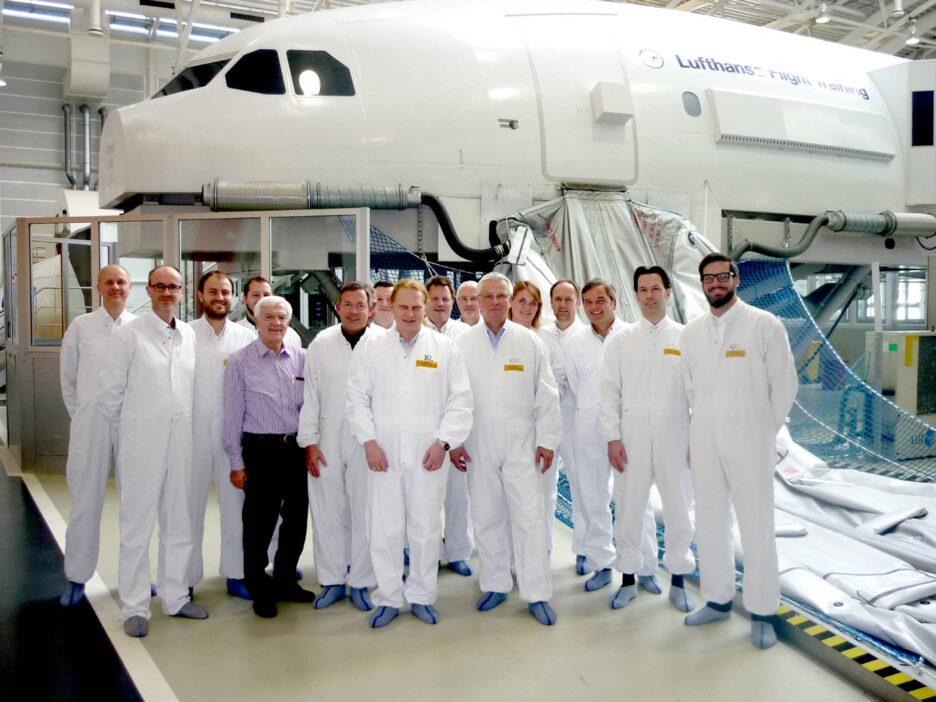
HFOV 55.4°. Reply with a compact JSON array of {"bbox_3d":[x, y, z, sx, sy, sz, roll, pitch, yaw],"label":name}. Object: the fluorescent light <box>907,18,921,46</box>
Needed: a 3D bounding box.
[{"bbox_3d":[14.479,-10.351,29.000,0.450,0.750,0.450,0,1,0],"label":"fluorescent light"}]

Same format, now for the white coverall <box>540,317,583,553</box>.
[{"bbox_3d":[0.606,0.530,5.600,0.560,1.470,0.320,1,3,6],"label":"white coverall"}]

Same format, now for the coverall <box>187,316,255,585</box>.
[{"bbox_3d":[-1.392,0.567,5.060,0.520,1.490,0.350,-1,1,-20],"label":"coverall"}]

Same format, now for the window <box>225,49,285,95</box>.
[{"bbox_3d":[-2.244,-2.939,9.400,0.680,0.600,0.060,1,-23,12],"label":"window"}]

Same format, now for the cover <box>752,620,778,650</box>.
[{"bbox_3d":[1.406,1.324,4.255,0.115,0.095,0.280,0,1,17],"label":"cover"}]

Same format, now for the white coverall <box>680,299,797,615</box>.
[{"bbox_3d":[1.325,0.486,4.392,0.550,1.490,0.370,1,2,20],"label":"white coverall"}]

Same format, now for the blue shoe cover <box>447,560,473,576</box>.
[{"bbox_3d":[-0.062,1.298,5.491,0.110,0.105,0.280,-1,3,-30],"label":"blue shoe cover"}]

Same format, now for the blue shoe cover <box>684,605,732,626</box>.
[{"bbox_3d":[1.216,1.319,4.507,0.280,0.095,0.110,-1,2,-28],"label":"blue shoe cover"}]

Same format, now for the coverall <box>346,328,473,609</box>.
[{"bbox_3d":[-0.303,0.608,4.620,0.630,1.430,0.400,0,1,-4],"label":"coverall"}]

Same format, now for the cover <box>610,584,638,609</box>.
[{"bbox_3d":[0.851,1.315,4.831,0.110,0.090,0.280,1,2,33],"label":"cover"}]

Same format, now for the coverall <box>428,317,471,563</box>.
[{"bbox_3d":[-0.159,0.518,5.374,0.550,1.480,0.340,0,2,-2],"label":"coverall"}]

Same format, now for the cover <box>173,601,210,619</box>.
[{"bbox_3d":[-1.483,1.328,4.673,0.280,0.105,0.110,2,3,20],"label":"cover"}]

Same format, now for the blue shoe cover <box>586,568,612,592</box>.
[{"bbox_3d":[0.776,1.319,5.207,0.110,0.105,0.280,3,4,39],"label":"blue shoe cover"}]

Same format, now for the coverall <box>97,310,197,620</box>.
[{"bbox_3d":[-1.634,0.584,4.550,0.540,1.530,0.380,-1,2,-35],"label":"coverall"}]

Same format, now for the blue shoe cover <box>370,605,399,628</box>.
[{"bbox_3d":[-0.426,1.312,4.569,0.108,0.115,0.285,0,2,12],"label":"blue shoe cover"}]

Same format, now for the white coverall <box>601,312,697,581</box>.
[{"bbox_3d":[1.013,0.533,4.980,0.580,1.460,0.320,1,3,13],"label":"white coverall"}]

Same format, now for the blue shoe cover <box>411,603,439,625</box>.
[{"bbox_3d":[-0.221,1.310,4.609,0.108,0.115,0.285,-1,2,-17],"label":"blue shoe cover"}]

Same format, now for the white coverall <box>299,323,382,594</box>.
[{"bbox_3d":[-0.669,0.575,4.910,0.540,1.450,0.360,0,1,-10],"label":"white coverall"}]

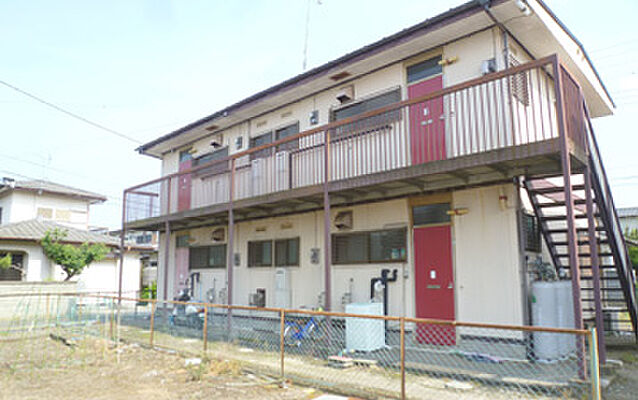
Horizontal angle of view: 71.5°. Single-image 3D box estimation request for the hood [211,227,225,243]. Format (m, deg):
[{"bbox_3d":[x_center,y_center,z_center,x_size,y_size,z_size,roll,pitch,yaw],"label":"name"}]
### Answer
[{"bbox_3d":[-2.677,0.918,11.595,0.336,0.363,0.229,-9,-14,42],"label":"hood"}]

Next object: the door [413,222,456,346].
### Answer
[{"bbox_3d":[2.015,1.478,7.756,0.746,2.045,0.071,-10,-13,43],"label":"door"}]

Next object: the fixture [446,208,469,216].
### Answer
[{"bbox_3d":[2.227,0.188,7.093,0.329,0.081,0.134,-9,-14,42],"label":"fixture"}]

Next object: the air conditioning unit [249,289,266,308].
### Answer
[{"bbox_3d":[-1.516,2.411,10.845,0.412,0.476,0.248,-10,-13,43],"label":"air conditioning unit"}]

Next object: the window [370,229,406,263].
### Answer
[{"bbox_3d":[1.323,0.889,8.519,0.866,0.660,0.085,-10,-13,43],"label":"window"}]

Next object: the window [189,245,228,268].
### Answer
[{"bbox_3d":[-3.238,1.654,12.794,1.974,0.674,0.099,-10,-13,43],"label":"window"}]

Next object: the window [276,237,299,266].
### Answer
[{"bbox_3d":[-0.708,1.167,9.823,0.847,0.638,0.081,-9,-14,42],"label":"window"}]

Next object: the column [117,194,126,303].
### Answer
[{"bbox_3d":[-5.867,1.540,13.190,0.065,3.716,0.065,-9,-14,42],"label":"column"}]

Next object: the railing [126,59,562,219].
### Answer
[{"bbox_3d":[-1.249,-0.365,10.330,12.851,1.313,1.250,-10,-13,43],"label":"railing"}]

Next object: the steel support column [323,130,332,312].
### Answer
[{"bbox_3d":[0.157,0.538,7.620,0.065,3.743,0.065,-9,-14,42],"label":"steel support column"}]

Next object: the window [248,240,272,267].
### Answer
[{"bbox_3d":[-1.400,1.281,10.464,0.907,0.638,0.081,-9,-14,42],"label":"window"}]

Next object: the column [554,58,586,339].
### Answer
[{"bbox_3d":[2.991,0.108,5.347,0.085,3.955,0.092,-10,-13,43],"label":"column"}]

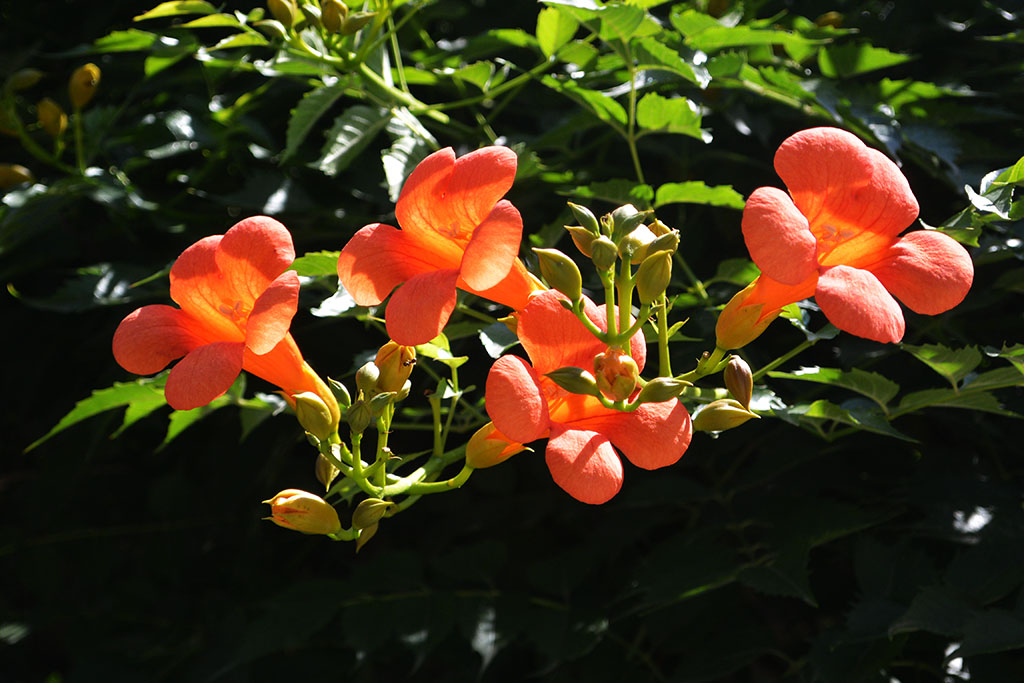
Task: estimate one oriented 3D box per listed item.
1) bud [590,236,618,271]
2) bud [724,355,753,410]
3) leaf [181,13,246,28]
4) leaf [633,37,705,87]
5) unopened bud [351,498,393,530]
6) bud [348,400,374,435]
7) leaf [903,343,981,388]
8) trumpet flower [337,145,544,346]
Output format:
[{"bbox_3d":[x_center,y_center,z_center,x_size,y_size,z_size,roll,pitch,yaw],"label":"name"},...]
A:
[{"bbox_3d":[0.031,-0.030,0.780,0.009,0.011,0.009,0,20,0],"label":"bud"},{"bbox_3d":[0.077,0.014,0.780,0.009,0.018,0.009,-13,-6,0],"label":"bud"},{"bbox_3d":[-0.121,-0.130,0.930,0.029,0.006,0.014,-4,20,-11],"label":"leaf"},{"bbox_3d":[0.063,-0.115,0.940,0.032,0.009,0.020,26,26,14],"label":"leaf"},{"bbox_3d":[-0.052,0.065,0.870,0.017,0.011,0.011,-31,3,6],"label":"unopened bud"},{"bbox_3d":[-0.057,0.028,0.865,0.010,0.015,0.010,5,9,-6],"label":"bud"},{"bbox_3d":[0.173,0.010,0.930,0.036,0.012,0.024,25,-28,-23],"label":"leaf"},{"bbox_3d":[-0.020,-0.030,0.845,0.078,0.076,0.073,0,-27,43],"label":"trumpet flower"}]

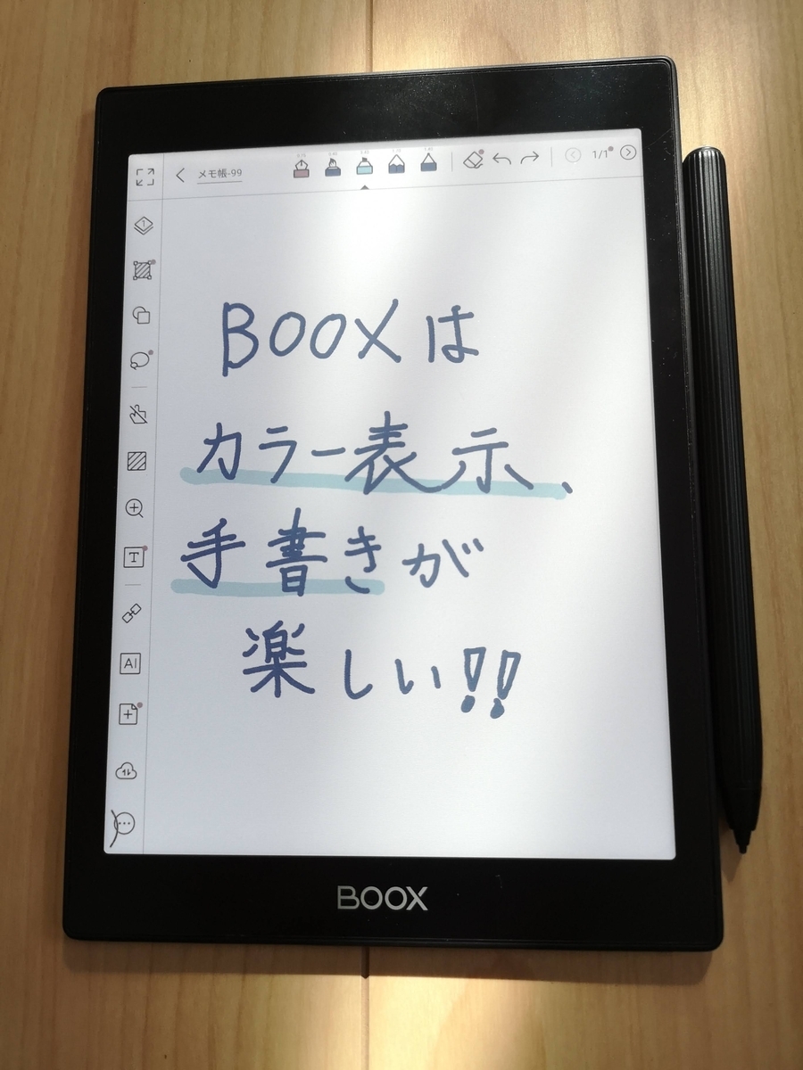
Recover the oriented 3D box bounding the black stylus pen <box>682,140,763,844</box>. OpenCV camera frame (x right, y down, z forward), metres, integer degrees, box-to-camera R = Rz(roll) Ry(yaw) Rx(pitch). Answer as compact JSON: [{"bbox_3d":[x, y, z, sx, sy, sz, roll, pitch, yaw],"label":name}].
[{"bbox_3d":[0.069,-0.011,0.179,0.009,0.009,0.153,-1,83,4],"label":"black stylus pen"}]

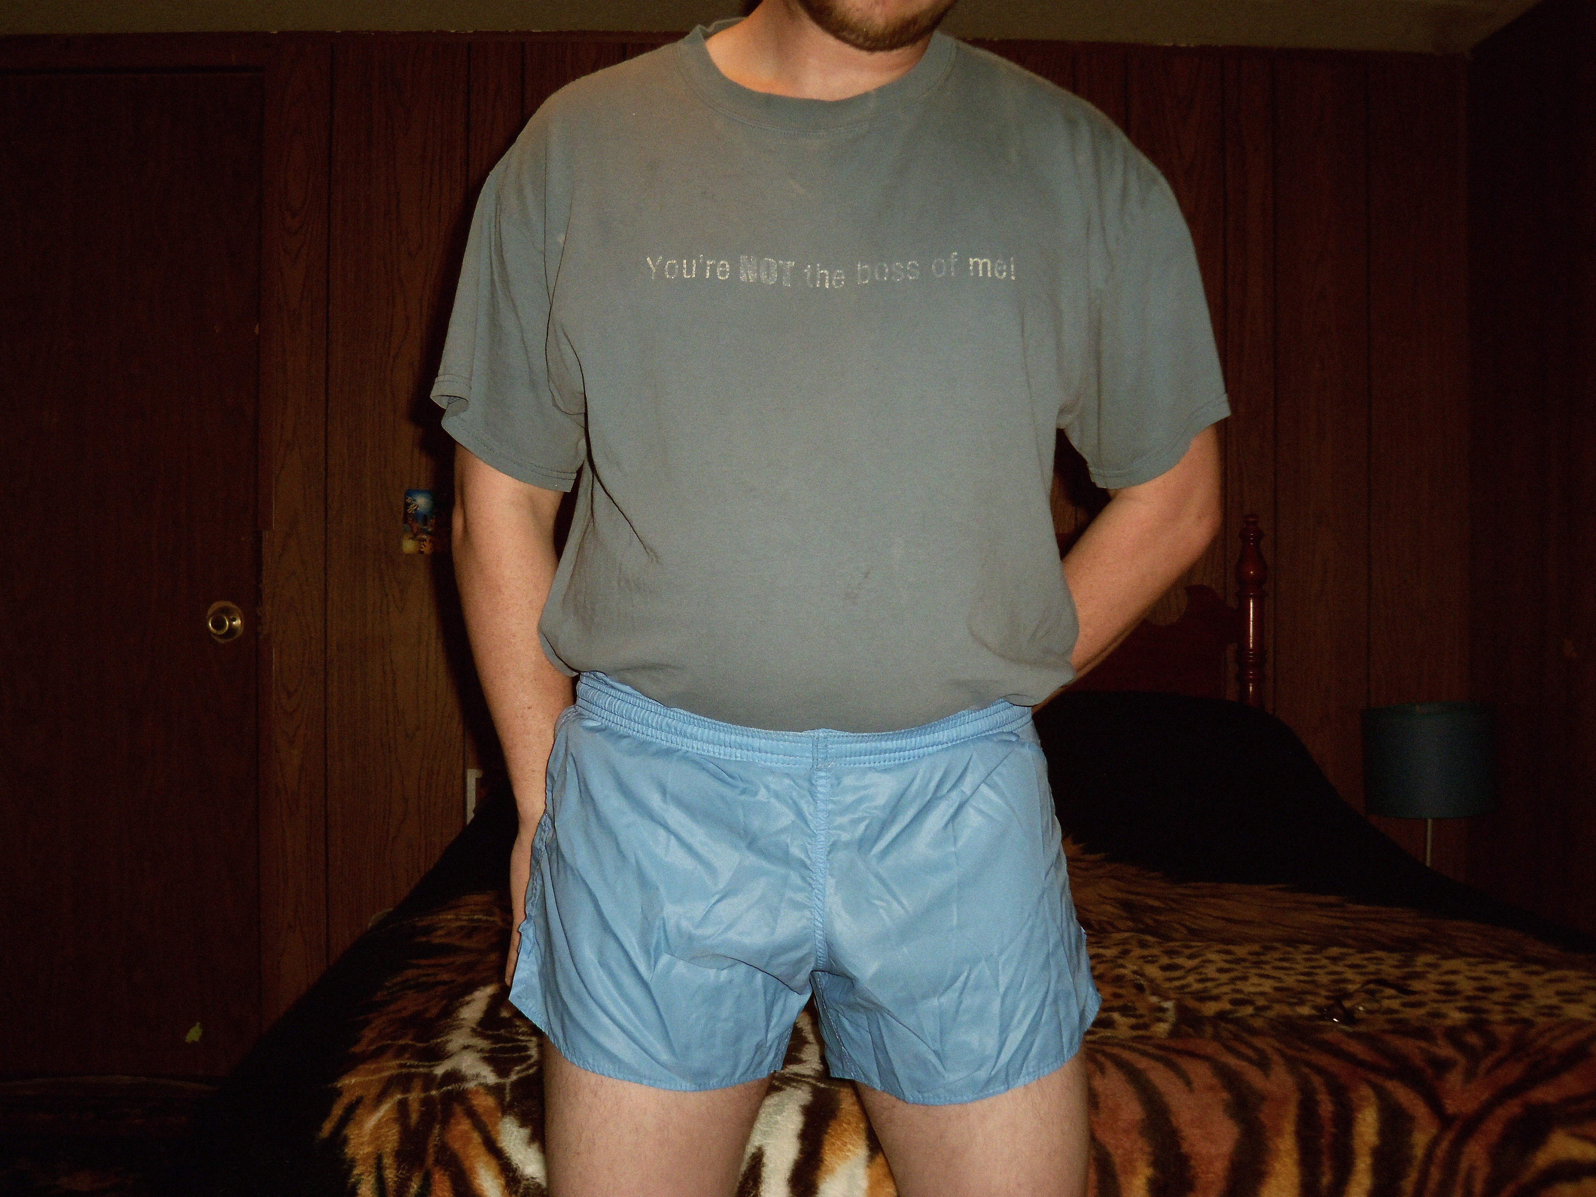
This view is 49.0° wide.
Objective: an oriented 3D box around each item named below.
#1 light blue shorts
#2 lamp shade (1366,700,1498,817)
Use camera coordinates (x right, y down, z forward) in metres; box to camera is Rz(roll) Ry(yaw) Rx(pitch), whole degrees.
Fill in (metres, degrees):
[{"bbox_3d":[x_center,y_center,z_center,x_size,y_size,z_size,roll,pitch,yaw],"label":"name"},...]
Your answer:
[{"bbox_3d":[0.006,0.228,1.420,0.480,0.335,0.280,0,0,-2],"label":"light blue shorts"},{"bbox_3d":[1.152,0.293,3.200,0.235,0.195,0.235,0,0,0],"label":"lamp shade"}]

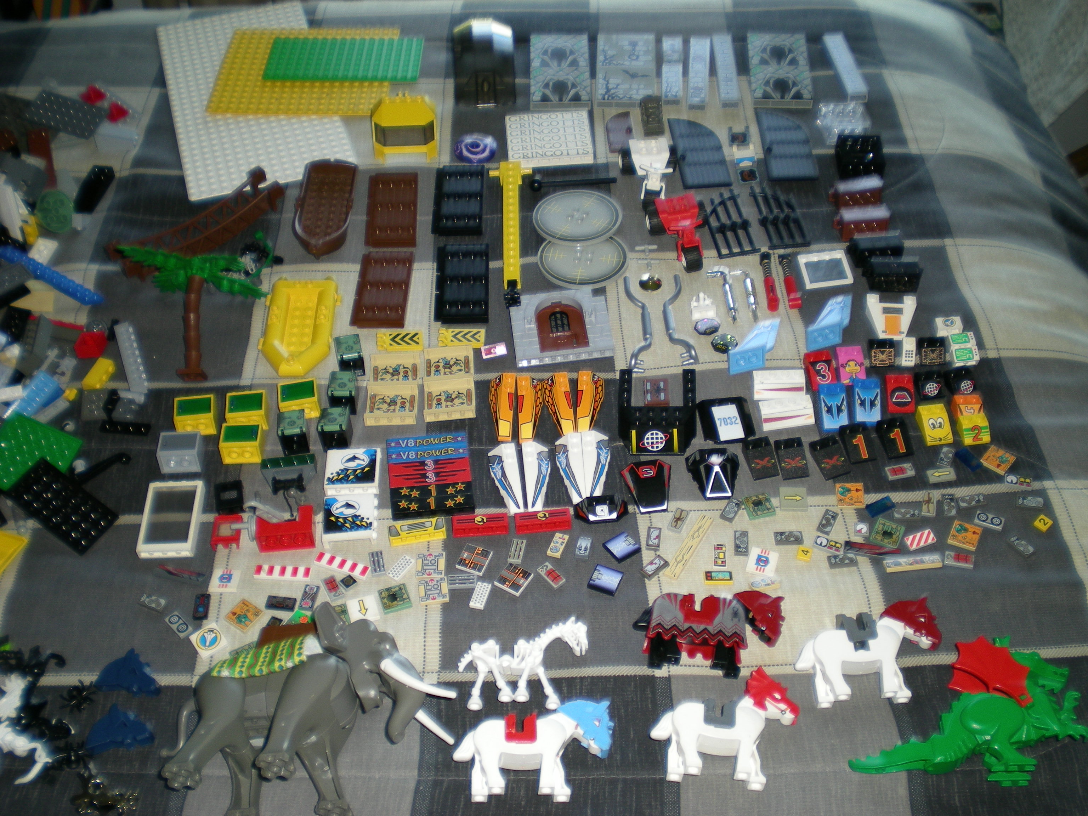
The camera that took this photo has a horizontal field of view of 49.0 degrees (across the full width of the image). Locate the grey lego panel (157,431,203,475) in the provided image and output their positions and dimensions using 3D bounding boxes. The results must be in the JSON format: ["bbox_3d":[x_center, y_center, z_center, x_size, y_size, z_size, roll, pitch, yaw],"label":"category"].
[{"bbox_3d":[-0.221,0.027,0.728,0.024,0.016,0.020,-2,49,-1],"label":"grey lego panel"}]

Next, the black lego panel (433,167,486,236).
[{"bbox_3d":[-0.063,-0.155,0.888,0.036,0.008,0.072,-1,48,0],"label":"black lego panel"}]

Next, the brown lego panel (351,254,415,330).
[{"bbox_3d":[-0.112,-0.083,0.827,0.039,0.009,0.072,0,49,1],"label":"brown lego panel"}]

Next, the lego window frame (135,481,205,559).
[{"bbox_3d":[-0.220,0.066,0.707,0.032,0.008,0.050,-2,49,-1],"label":"lego window frame"}]

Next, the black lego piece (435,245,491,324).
[{"bbox_3d":[-0.057,-0.087,0.832,0.037,0.006,0.075,-1,49,-1],"label":"black lego piece"}]

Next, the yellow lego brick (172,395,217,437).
[{"bbox_3d":[-0.220,0.005,0.756,0.024,0.016,0.019,-7,49,-4],"label":"yellow lego brick"}]

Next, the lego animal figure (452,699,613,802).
[{"bbox_3d":[-0.005,0.170,0.601,0.081,0.017,0.052,0,49,0],"label":"lego animal figure"}]

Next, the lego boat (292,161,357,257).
[{"bbox_3d":[-0.160,-0.144,0.873,0.042,0.021,0.102,0,49,0],"label":"lego boat"}]

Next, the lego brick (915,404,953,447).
[{"bbox_3d":[0.245,0.010,0.746,0.016,0.011,0.024,-6,50,-5],"label":"lego brick"}]

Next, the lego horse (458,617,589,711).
[{"bbox_3d":[-0.011,0.133,0.632,0.069,0.017,0.051,0,49,1],"label":"lego horse"}]

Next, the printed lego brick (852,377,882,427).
[{"bbox_3d":[0.204,-0.004,0.753,0.016,0.011,0.032,3,49,3],"label":"printed lego brick"}]

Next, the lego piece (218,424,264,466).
[{"bbox_3d":[-0.187,0.022,0.741,0.024,0.016,0.021,-2,45,-5],"label":"lego piece"}]

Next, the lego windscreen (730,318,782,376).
[{"bbox_3d":[0.140,-0.044,0.790,0.049,0.016,0.036,-11,40,-9],"label":"lego windscreen"}]

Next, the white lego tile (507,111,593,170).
[{"bbox_3d":[0.004,-0.209,0.928,0.064,0.007,0.052,-4,49,-1],"label":"white lego tile"}]

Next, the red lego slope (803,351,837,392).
[{"bbox_3d":[0.180,-0.025,0.776,0.016,0.011,0.024,-6,50,-5],"label":"red lego slope"}]

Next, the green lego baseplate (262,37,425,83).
[{"bbox_3d":[-0.168,-0.294,1.007,0.128,0.005,0.064,1,45,0],"label":"green lego baseplate"}]

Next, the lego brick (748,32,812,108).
[{"bbox_3d":[0.196,-0.282,0.997,0.048,0.008,0.097,2,49,3],"label":"lego brick"}]

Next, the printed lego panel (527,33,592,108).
[{"bbox_3d":[0.013,-0.278,0.987,0.048,0.008,0.098,0,49,0],"label":"printed lego panel"}]

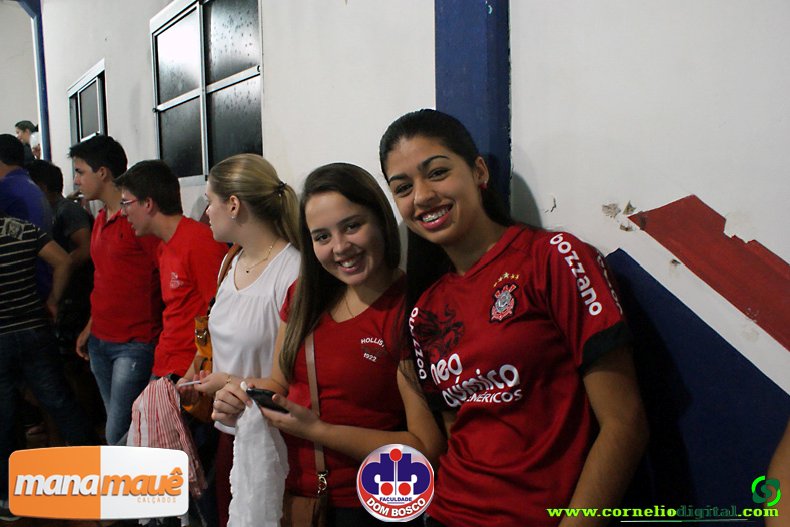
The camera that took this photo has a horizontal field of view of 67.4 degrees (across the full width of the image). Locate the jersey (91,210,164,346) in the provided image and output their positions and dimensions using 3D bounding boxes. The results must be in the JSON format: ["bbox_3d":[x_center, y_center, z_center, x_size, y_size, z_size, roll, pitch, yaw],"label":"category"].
[{"bbox_3d":[-1.060,0.040,2.420,0.410,0.580,0.260,4,8,29],"label":"jersey"}]

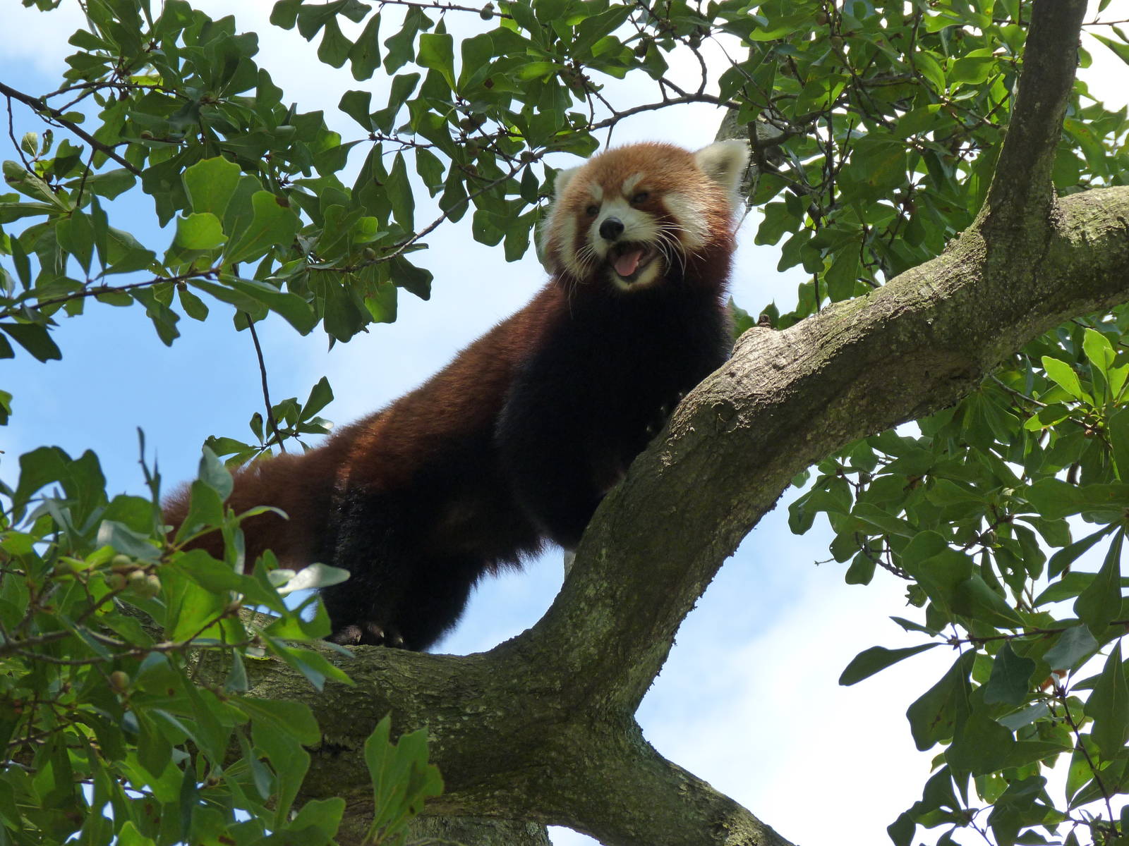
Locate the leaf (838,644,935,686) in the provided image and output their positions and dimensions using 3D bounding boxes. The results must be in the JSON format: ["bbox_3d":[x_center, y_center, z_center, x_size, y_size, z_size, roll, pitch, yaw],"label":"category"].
[{"bbox_3d":[0.318,0.237,4.450,0.104,0.015,0.042,-22,-42,3],"label":"leaf"}]

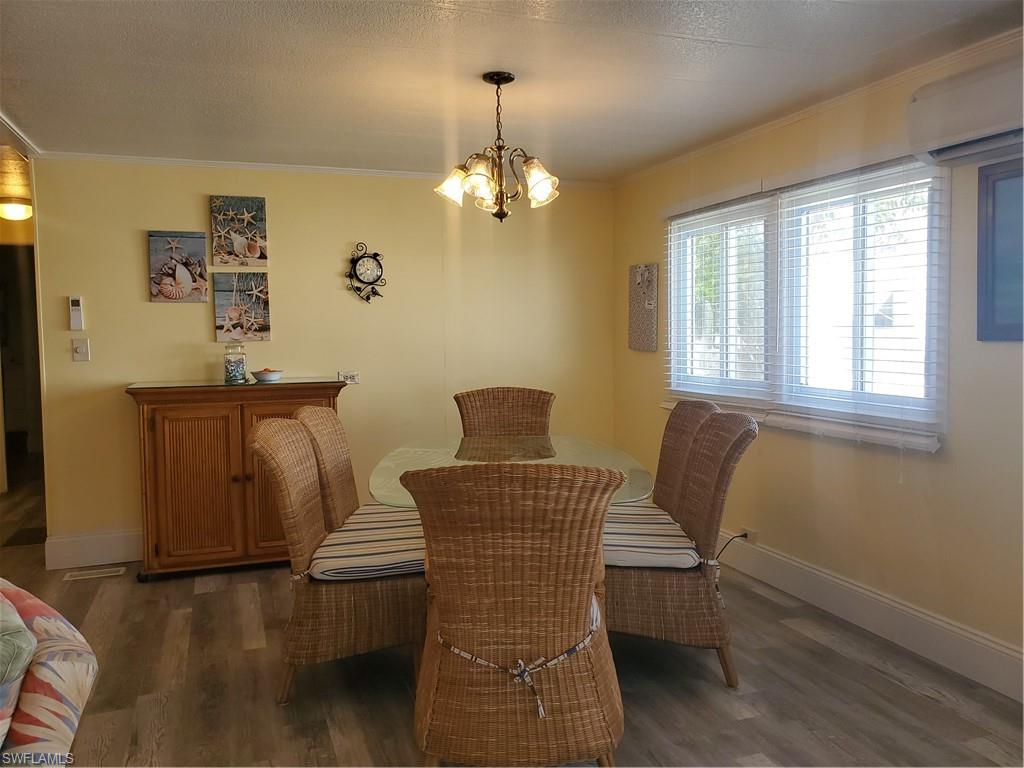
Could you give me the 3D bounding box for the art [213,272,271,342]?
[{"bbox_3d":[-1.590,-0.452,4.549,0.303,0.403,0.030,-1,3,-16],"label":"art"}]

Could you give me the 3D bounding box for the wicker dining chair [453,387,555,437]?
[{"bbox_3d":[-0.020,0.533,4.239,0.600,0.990,0.640,-1,3,-3],"label":"wicker dining chair"}]

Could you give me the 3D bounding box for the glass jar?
[{"bbox_3d":[-1.537,-0.109,4.262,0.108,0.211,0.108,-1,3,-16],"label":"glass jar"}]

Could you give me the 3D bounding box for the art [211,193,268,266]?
[{"bbox_3d":[-1.601,-0.893,4.522,0.303,0.403,0.030,-1,3,-16],"label":"art"}]

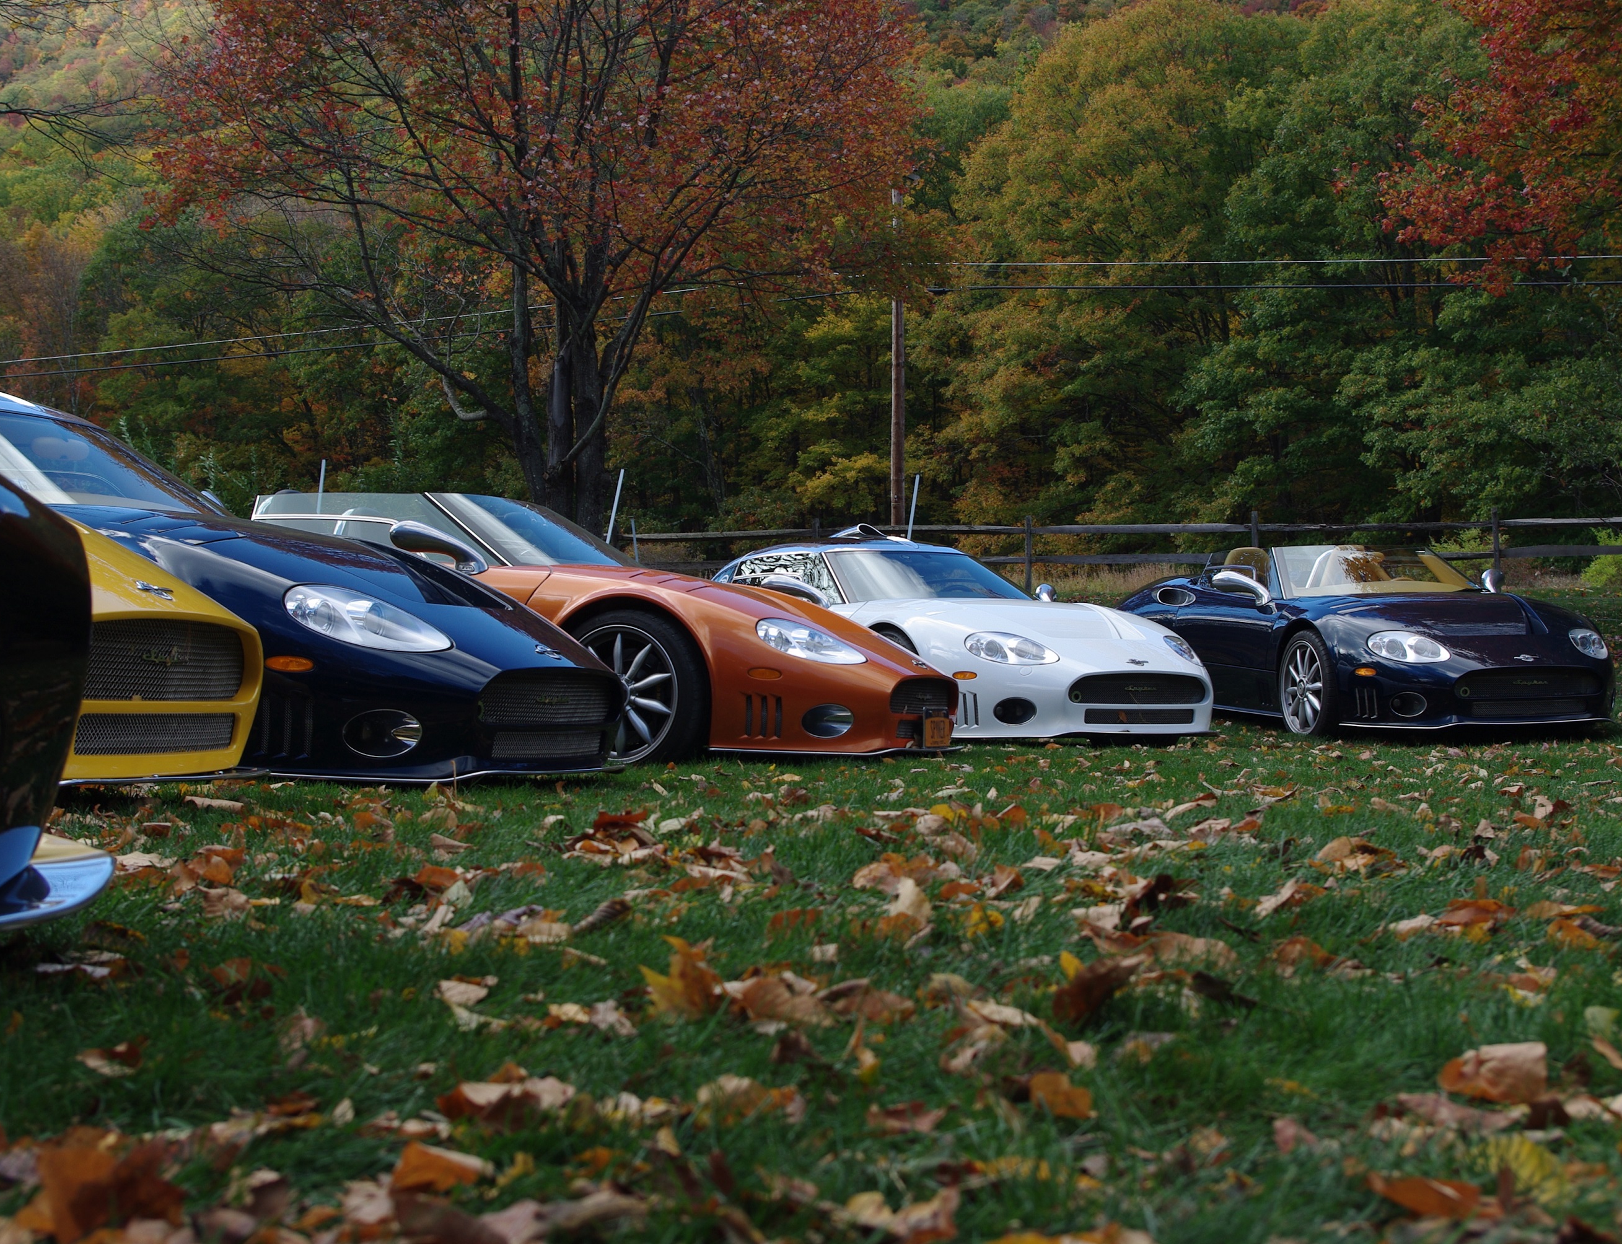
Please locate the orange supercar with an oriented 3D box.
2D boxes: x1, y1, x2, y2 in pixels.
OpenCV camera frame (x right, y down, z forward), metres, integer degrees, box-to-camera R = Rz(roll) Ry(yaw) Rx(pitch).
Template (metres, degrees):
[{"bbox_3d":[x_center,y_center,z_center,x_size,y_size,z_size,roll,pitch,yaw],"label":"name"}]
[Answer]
[{"bbox_3d":[-1.541,0.075,9.652,4.185,1.085,1.880,0,-2,19],"label":"orange supercar"}]

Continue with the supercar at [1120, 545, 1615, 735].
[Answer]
[{"bbox_3d":[3.096,0.122,14.114,1.880,1.085,4.185,-1,-1,-16],"label":"supercar"}]

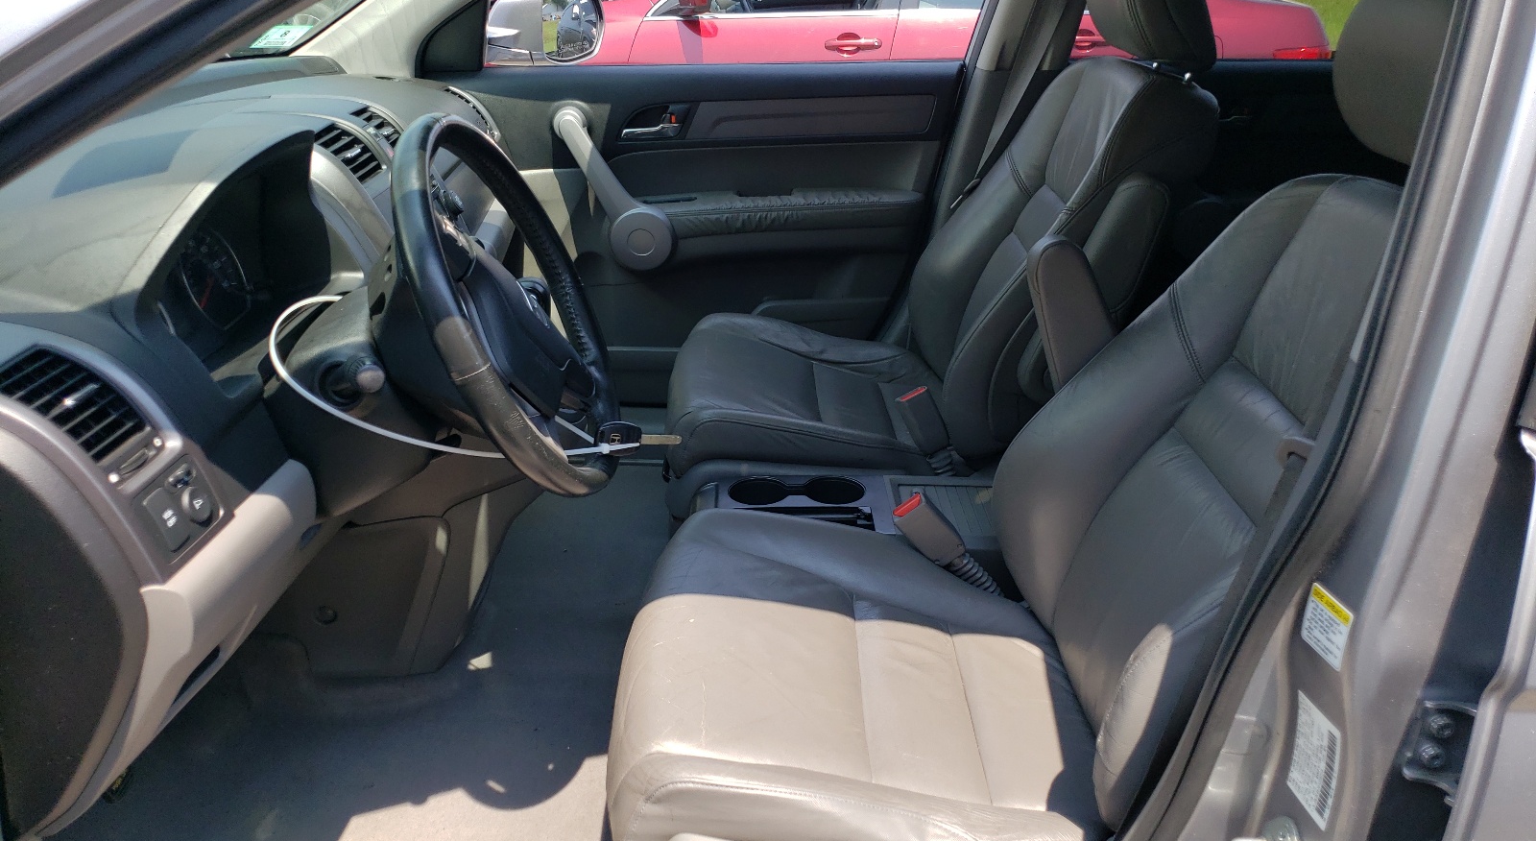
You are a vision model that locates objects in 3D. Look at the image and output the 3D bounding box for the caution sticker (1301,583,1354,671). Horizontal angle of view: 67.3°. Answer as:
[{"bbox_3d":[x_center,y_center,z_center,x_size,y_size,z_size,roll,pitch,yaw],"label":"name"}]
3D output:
[{"bbox_3d":[0.344,0.126,0.710,0.003,0.041,0.035,-6,25,-14],"label":"caution sticker"}]

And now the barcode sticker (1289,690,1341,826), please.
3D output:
[{"bbox_3d":[0.352,0.220,0.746,0.003,0.072,0.039,-6,25,-14],"label":"barcode sticker"}]

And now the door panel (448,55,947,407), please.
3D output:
[{"bbox_3d":[-0.130,-0.320,2.126,0.960,0.650,0.140,0,24,0],"label":"door panel"}]

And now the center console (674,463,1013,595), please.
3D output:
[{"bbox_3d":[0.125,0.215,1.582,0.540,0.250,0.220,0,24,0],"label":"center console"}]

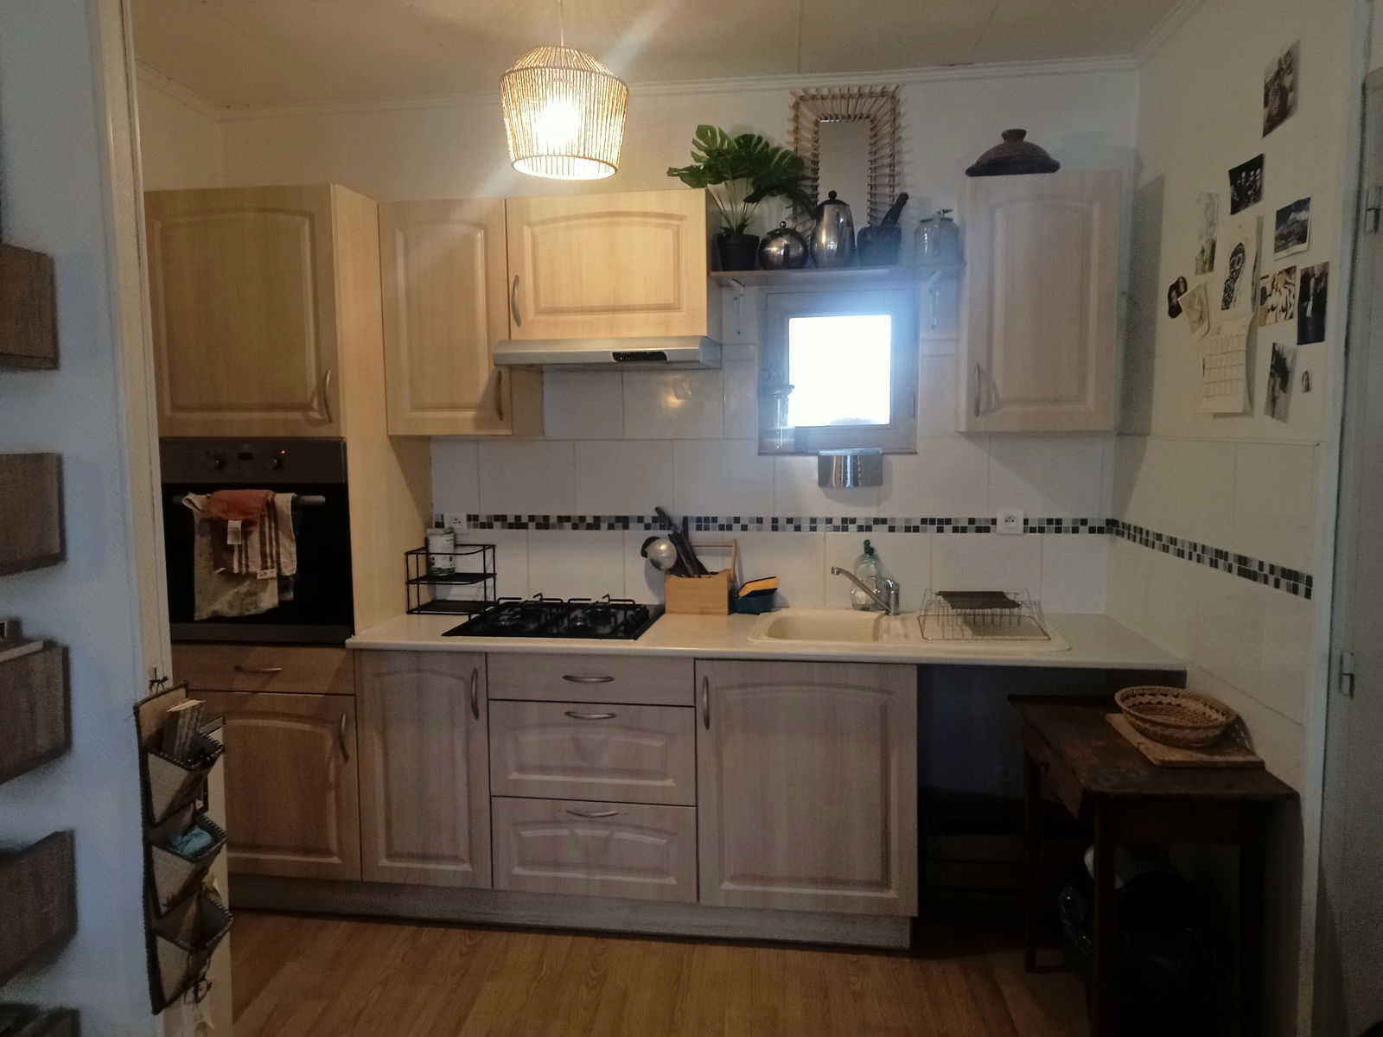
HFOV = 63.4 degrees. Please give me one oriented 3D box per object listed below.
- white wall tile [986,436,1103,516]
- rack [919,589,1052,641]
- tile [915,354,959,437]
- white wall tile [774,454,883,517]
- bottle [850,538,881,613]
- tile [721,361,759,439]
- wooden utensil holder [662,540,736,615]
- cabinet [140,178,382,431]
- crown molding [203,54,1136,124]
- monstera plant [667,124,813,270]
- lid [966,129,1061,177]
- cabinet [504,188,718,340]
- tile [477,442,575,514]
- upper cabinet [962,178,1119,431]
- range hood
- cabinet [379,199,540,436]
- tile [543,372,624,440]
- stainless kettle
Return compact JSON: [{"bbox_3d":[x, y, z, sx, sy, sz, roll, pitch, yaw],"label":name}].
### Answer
[{"bbox_3d":[1.079,-0.124,3.421,0.330,0.251,0.010,0,5,10],"label":"white wall tile"},{"bbox_3d":[0.855,0.274,3.299,0.346,0.097,0.370,0,5,9],"label":"rack"},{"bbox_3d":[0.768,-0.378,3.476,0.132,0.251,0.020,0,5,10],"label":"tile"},{"bbox_3d":[0.435,-0.104,3.584,0.330,0.197,0.010,0,6,10],"label":"white wall tile"},{"bbox_3d":[0.549,0.177,3.499,0.097,0.225,0.065,0,5,10],"label":"bottle"},{"bbox_3d":[0.159,-0.383,3.601,0.108,0.249,0.010,0,6,10],"label":"tile"},{"bbox_3d":[0.029,0.187,3.577,0.218,0.218,0.148,0,6,10],"label":"wooden utensil holder"},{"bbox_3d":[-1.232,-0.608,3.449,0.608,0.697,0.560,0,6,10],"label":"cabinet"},{"bbox_3d":[-0.151,-1.345,3.526,2.943,0.049,0.048,0,5,10],"label":"crown molding"},{"bbox_3d":[0.143,-0.961,3.344,0.438,0.425,0.340,0,5,10],"label":"monstera plant"},{"bbox_3d":[0.926,-1.045,3.217,0.264,0.144,0.264,0,6,10],"label":"lid"},{"bbox_3d":[-0.224,-0.752,3.432,0.598,0.419,0.310,0,5,10],"label":"cabinet"},{"bbox_3d":[-0.550,-0.136,3.747,0.330,0.249,0.010,0,6,10],"label":"tile"},{"bbox_3d":[1.001,-0.611,3.277,0.403,0.705,0.335,0,5,9],"label":"upper cabinet"},{"bbox_3d":[-0.235,-0.498,3.403,0.601,0.086,0.471,0,5,10],"label":"range hood"},{"bbox_3d":[-0.717,-0.618,3.551,0.401,0.701,0.325,0,5,10],"label":"cabinet"},{"bbox_3d":[-0.388,-0.386,3.691,0.332,0.250,0.010,0,5,9],"label":"tile"},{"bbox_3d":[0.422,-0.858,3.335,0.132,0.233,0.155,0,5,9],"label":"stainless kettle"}]

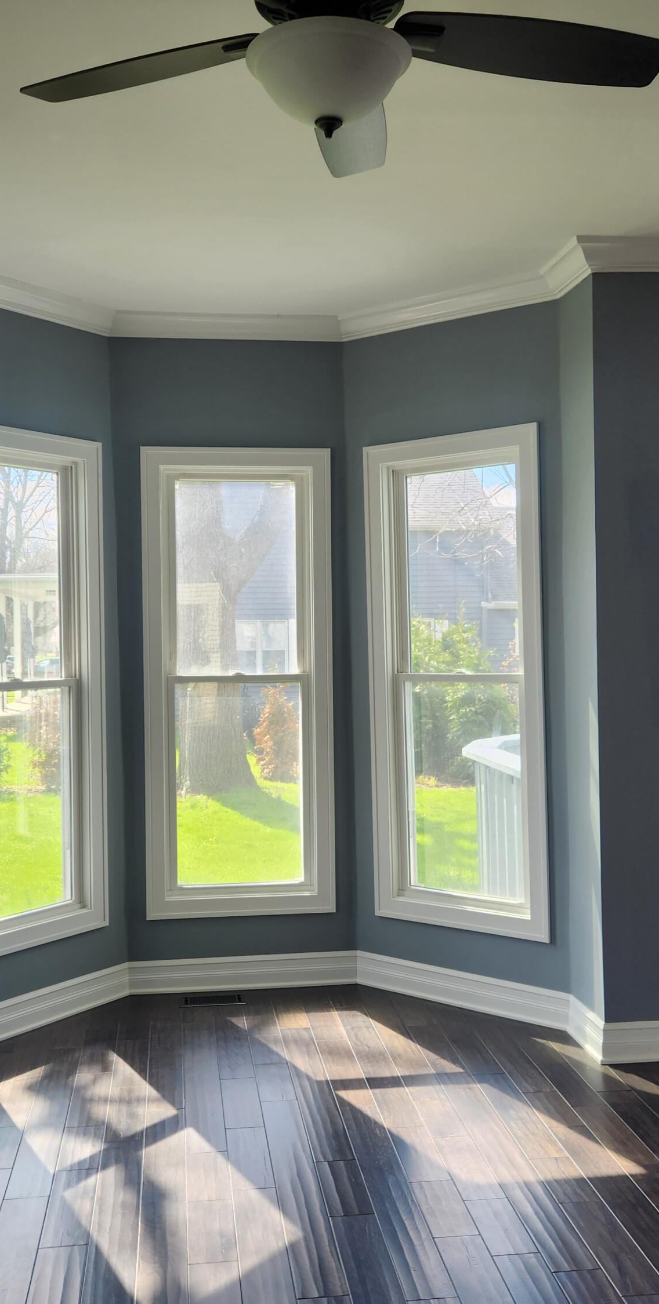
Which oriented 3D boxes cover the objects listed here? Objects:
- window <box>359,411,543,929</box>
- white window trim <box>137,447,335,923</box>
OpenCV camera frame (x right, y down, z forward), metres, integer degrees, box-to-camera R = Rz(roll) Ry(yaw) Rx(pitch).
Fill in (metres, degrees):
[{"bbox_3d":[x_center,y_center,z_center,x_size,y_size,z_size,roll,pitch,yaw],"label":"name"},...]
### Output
[{"bbox_3d":[0.545,0.129,4.996,0.872,2.126,0.100,0,1,38],"label":"window"},{"bbox_3d":[-0.403,0.138,5.195,0.849,2.098,0.070,-1,1,-7],"label":"white window trim"}]

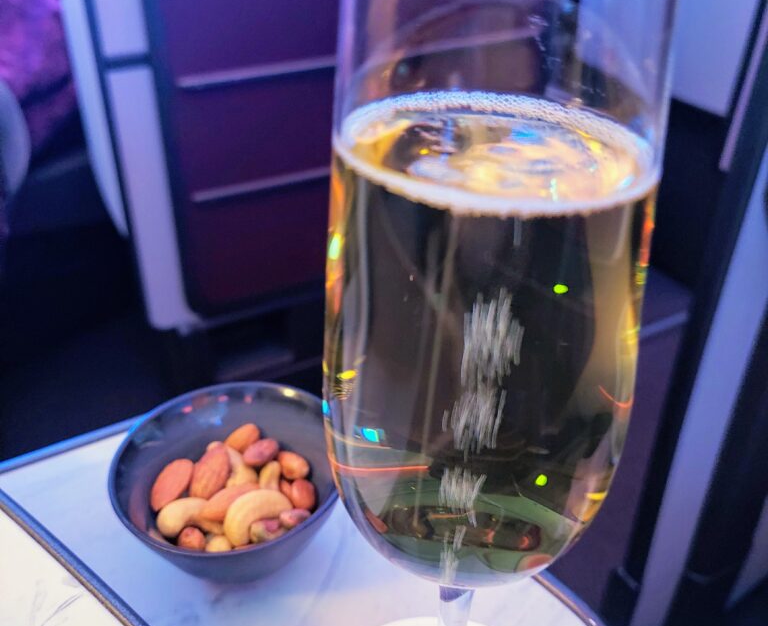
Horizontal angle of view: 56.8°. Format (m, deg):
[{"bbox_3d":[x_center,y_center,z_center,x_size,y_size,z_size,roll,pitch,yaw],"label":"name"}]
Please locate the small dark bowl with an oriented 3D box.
[{"bbox_3d":[-0.054,0.069,0.265,0.084,0.043,0.084,0,34,0],"label":"small dark bowl"}]

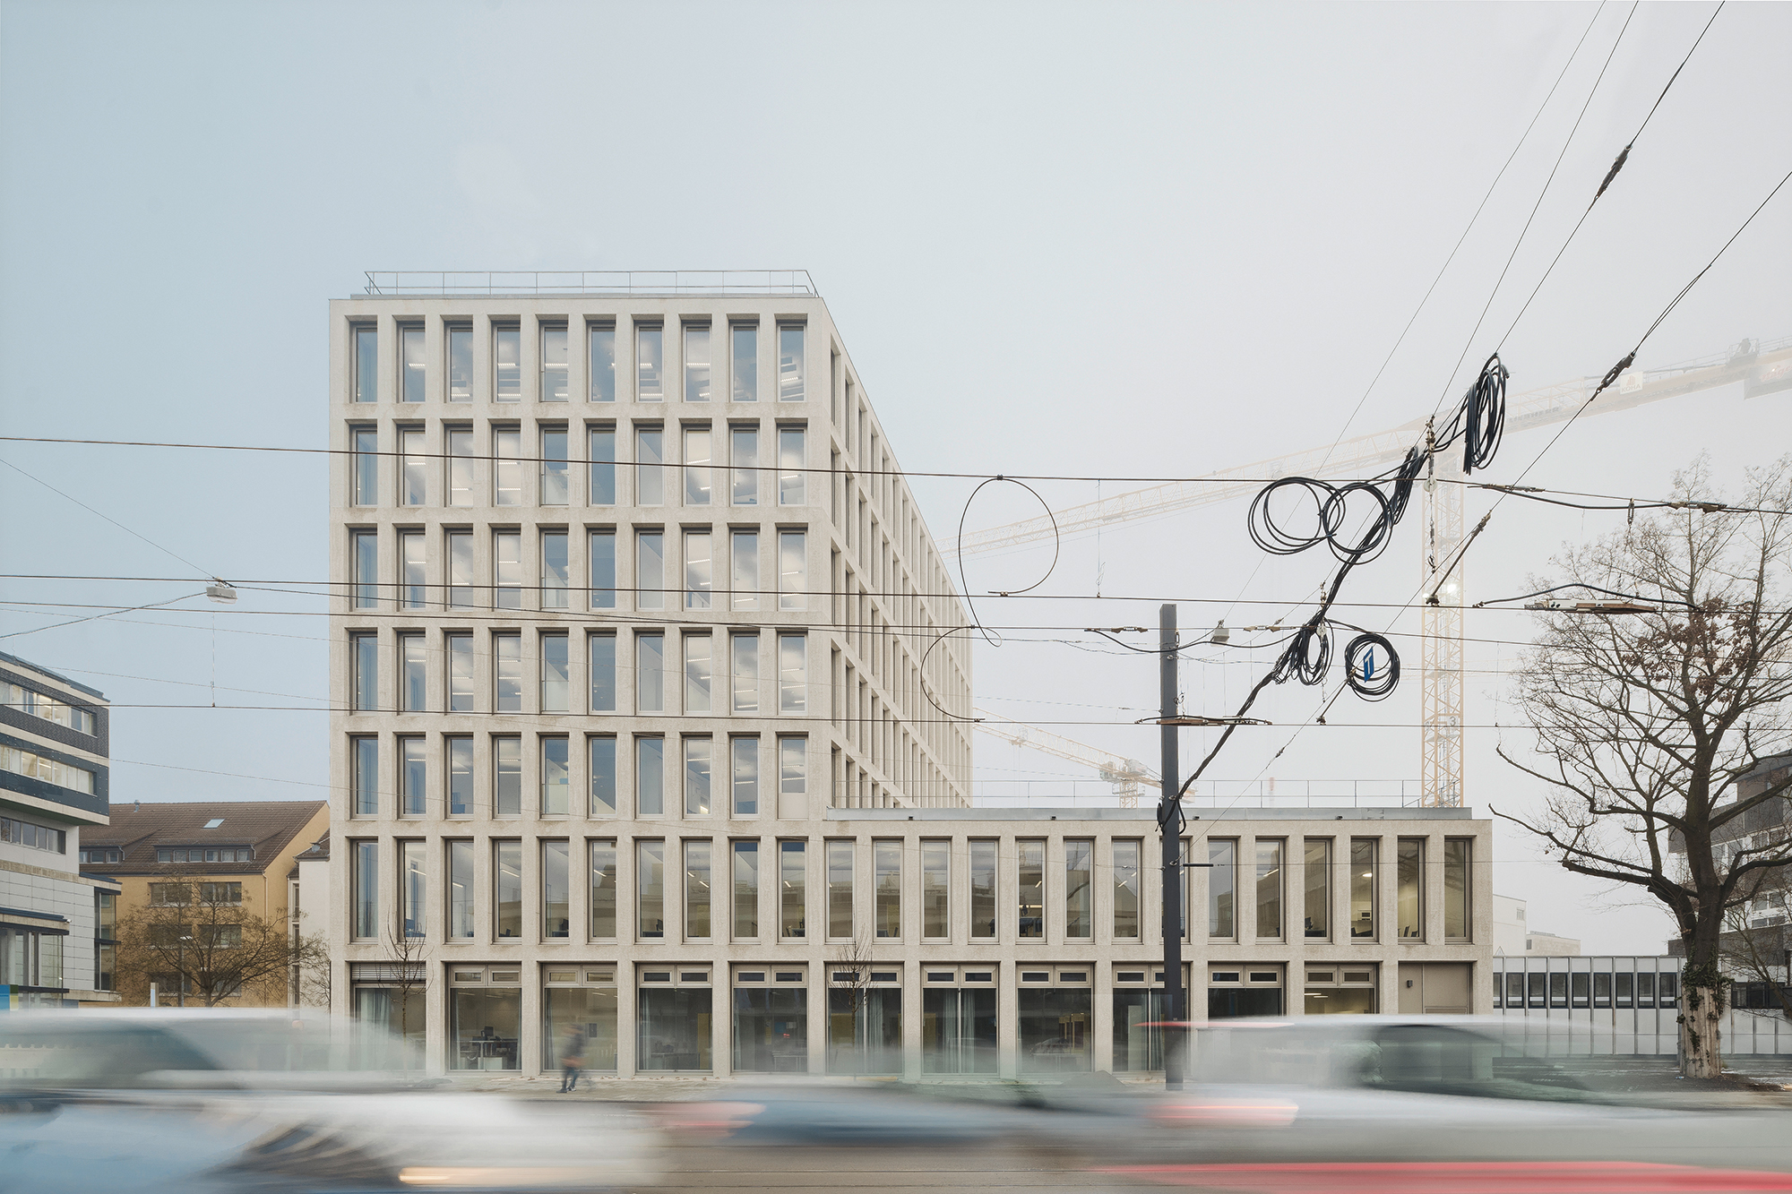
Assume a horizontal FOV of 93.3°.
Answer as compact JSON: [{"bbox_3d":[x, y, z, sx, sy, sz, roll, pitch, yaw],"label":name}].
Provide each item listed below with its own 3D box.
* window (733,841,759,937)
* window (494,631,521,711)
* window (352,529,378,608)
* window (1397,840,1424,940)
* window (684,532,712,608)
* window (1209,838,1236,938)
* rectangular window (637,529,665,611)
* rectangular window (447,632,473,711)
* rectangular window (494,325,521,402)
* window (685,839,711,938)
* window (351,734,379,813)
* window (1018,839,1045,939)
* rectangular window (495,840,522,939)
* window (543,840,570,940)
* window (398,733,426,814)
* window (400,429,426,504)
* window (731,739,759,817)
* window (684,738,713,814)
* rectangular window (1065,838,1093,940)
[{"bbox_3d":[-5.134,10.007,29.000,0.912,3.311,0.200,0,0,0],"label":"window"},{"bbox_3d":[-12.858,2.502,28.000,0.927,2.641,0.200,0,0,0],"label":"window"},{"bbox_3d":[-17.572,-0.892,28.000,0.950,2.618,0.200,0,0,0],"label":"window"},{"bbox_3d":[17.310,9.902,28.586,0.993,3.477,0.150,0,0,0],"label":"window"},{"bbox_3d":[-6.692,-0.908,28.586,0.993,2.673,0.150,0,0,0],"label":"window"},{"bbox_3d":[10.778,9.662,28.000,1.000,3.290,0.150,0,0,0],"label":"window"},{"bbox_3d":[-8.368,-0.909,28.900,0.970,2.726,0.150,0,0,0],"label":"rectangular window"},{"bbox_3d":[-14.345,2.496,28.000,1.000,2.674,0.150,0,0,0],"label":"rectangular window"},{"bbox_3d":[-13.269,-7.964,28.900,0.970,2.726,0.150,0,0,0],"label":"rectangular window"},{"bbox_3d":[-6.766,9.949,28.900,0.970,3.372,0.150,0,0,0],"label":"window"},{"bbox_3d":[-18.185,6.120,29.000,0.912,2.735,0.200,0,0,0],"label":"window"},{"bbox_3d":[4.356,9.431,27.200,0.940,3.220,0.150,0,0,0],"label":"window"},{"bbox_3d":[-12.443,9.431,27.200,0.940,3.220,0.150,0,0,0],"label":"rectangular window"},{"bbox_3d":[-11.195,9.709,28.000,1.000,3.290,0.150,0,0,0],"label":"window"},{"bbox_3d":[-15.834,5.845,27.700,0.917,2.613,0.200,0,0,0],"label":"window"},{"bbox_3d":[-15.812,-4.264,27.700,0.871,2.567,0.200,0,0,0],"label":"window"},{"bbox_3d":[-4.981,5.966,28.000,0.927,2.618,0.200,0,0,0],"label":"window"},{"bbox_3d":[-6.692,6.070,28.586,0.993,2.673,0.150,0,0,0],"label":"window"},{"bbox_3d":[5.873,9.431,27.200,0.940,3.220,0.150,0,0,0],"label":"rectangular window"}]

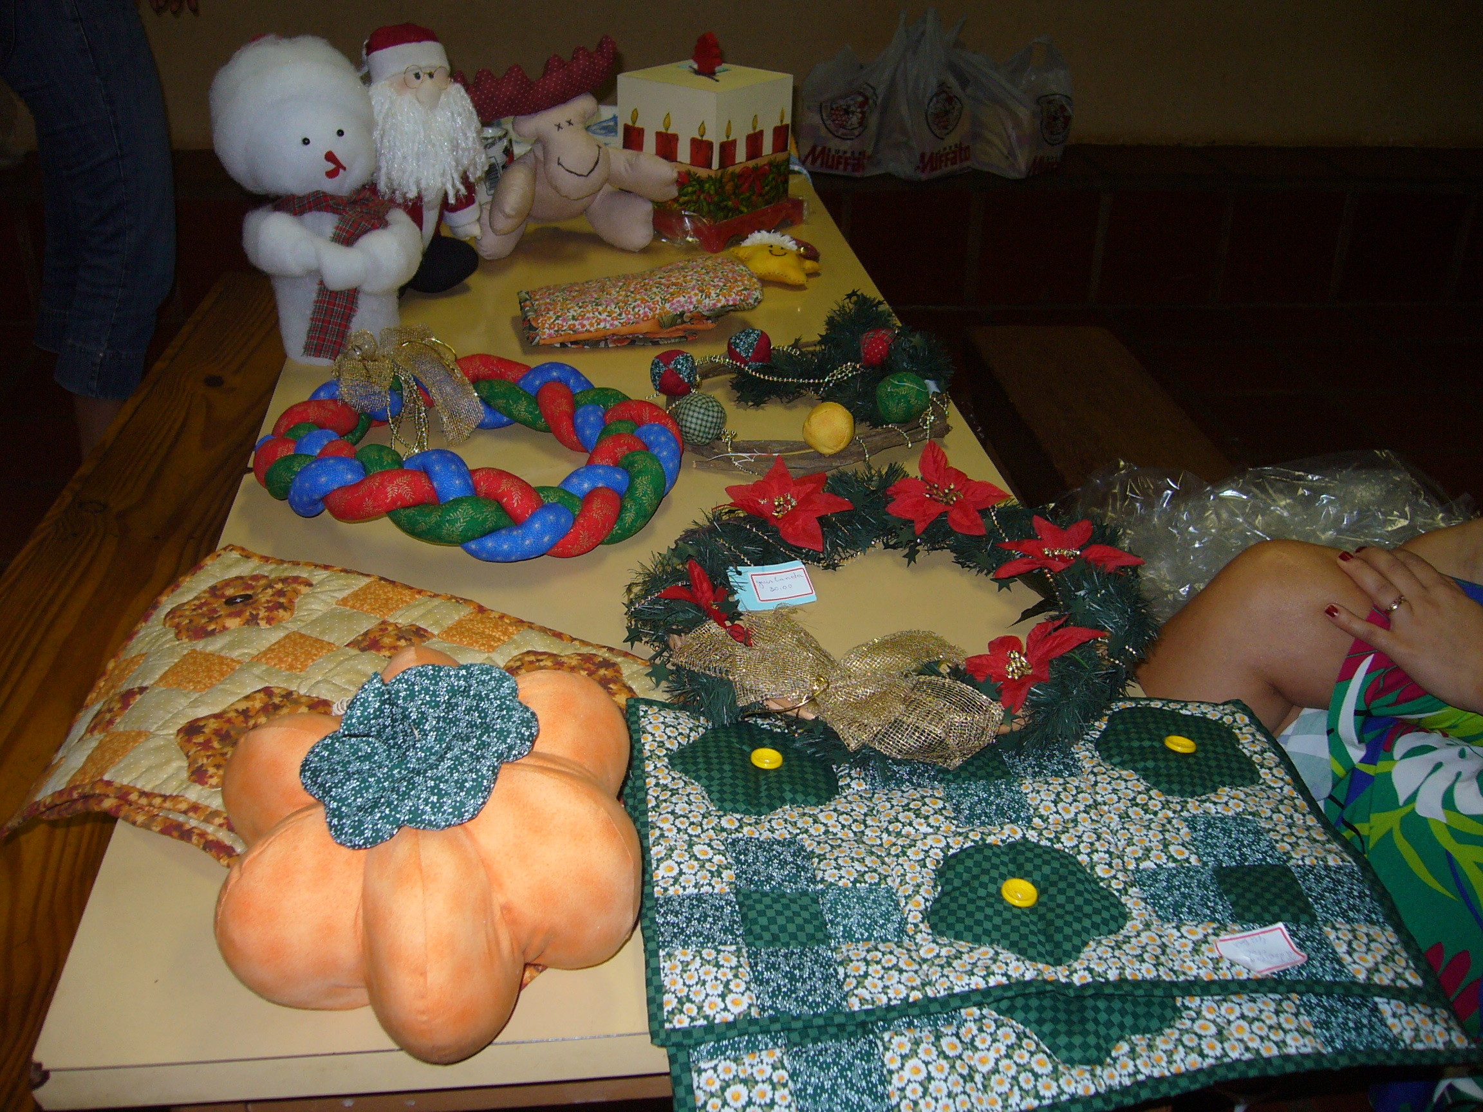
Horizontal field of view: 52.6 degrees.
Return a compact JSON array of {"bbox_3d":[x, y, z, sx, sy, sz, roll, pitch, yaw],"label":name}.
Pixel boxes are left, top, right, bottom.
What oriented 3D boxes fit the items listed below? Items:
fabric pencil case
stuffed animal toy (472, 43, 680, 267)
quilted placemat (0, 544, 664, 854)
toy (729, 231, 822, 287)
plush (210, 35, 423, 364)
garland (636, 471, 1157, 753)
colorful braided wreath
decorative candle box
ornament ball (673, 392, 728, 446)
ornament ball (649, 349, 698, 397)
[{"bbox_3d":[-0.128,-0.325,1.914,0.285,0.042,0.130,-12,32,-25],"label":"fabric pencil case"},{"bbox_3d":[-0.236,-0.561,2.054,0.275,0.260,0.190,-6,30,-17],"label":"stuffed animal toy"},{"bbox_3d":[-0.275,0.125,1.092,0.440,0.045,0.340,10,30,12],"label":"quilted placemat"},{"bbox_3d":[0.053,-0.413,2.098,0.130,0.042,0.133,5,40,6],"label":"toy"},{"bbox_3d":[-0.483,-0.408,1.721,0.208,0.351,0.175,-10,31,-22],"label":"plush"},{"bbox_3d":[0.121,0.025,1.204,0.430,0.090,0.390,-1,29,-8],"label":"garland"},{"bbox_3d":[-0.256,-0.104,1.429,0.400,0.062,0.385,-1,29,-8],"label":"colorful braided wreath"},{"bbox_3d":[-0.056,-0.617,2.280,0.218,0.221,0.218,22,34,32],"label":"decorative candle box"},{"bbox_3d":[-0.043,-0.142,1.515,0.052,0.052,0.052,2,28,0],"label":"ornament ball"},{"bbox_3d":[-0.071,-0.193,1.579,0.051,0.051,0.051,3,29,-1],"label":"ornament ball"}]

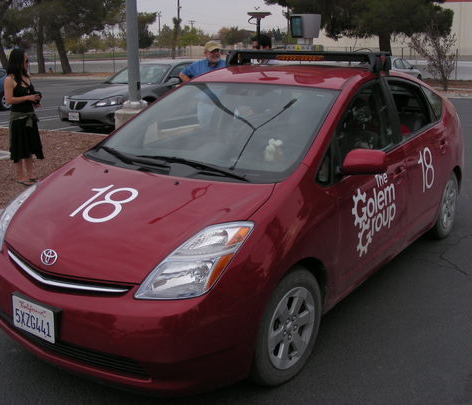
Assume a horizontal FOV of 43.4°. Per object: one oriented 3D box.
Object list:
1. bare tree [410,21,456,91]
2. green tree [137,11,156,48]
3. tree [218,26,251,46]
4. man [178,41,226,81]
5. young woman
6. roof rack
[{"bbox_3d":[6.430,-4.720,19.300,1.500,2.350,1.500,-1,15,0],"label":"bare tree"},{"bbox_3d":[-10.746,-20.547,70.000,3.200,4.800,3.200,-1,15,0],"label":"green tree"},{"bbox_3d":[-0.253,-27.834,100.000,5.400,4.000,5.000,-1,15,0],"label":"tree"},{"bbox_3d":[-0.280,-0.740,5.930,0.580,1.680,0.420,-10,18,-32],"label":"man"},{"bbox_3d":[-2.560,-1.025,7.080,0.400,1.600,0.450,7,17,27],"label":"young woman"},{"bbox_3d":[0.477,-1.005,4.280,1.310,0.200,0.320,10,18,35],"label":"roof rack"}]

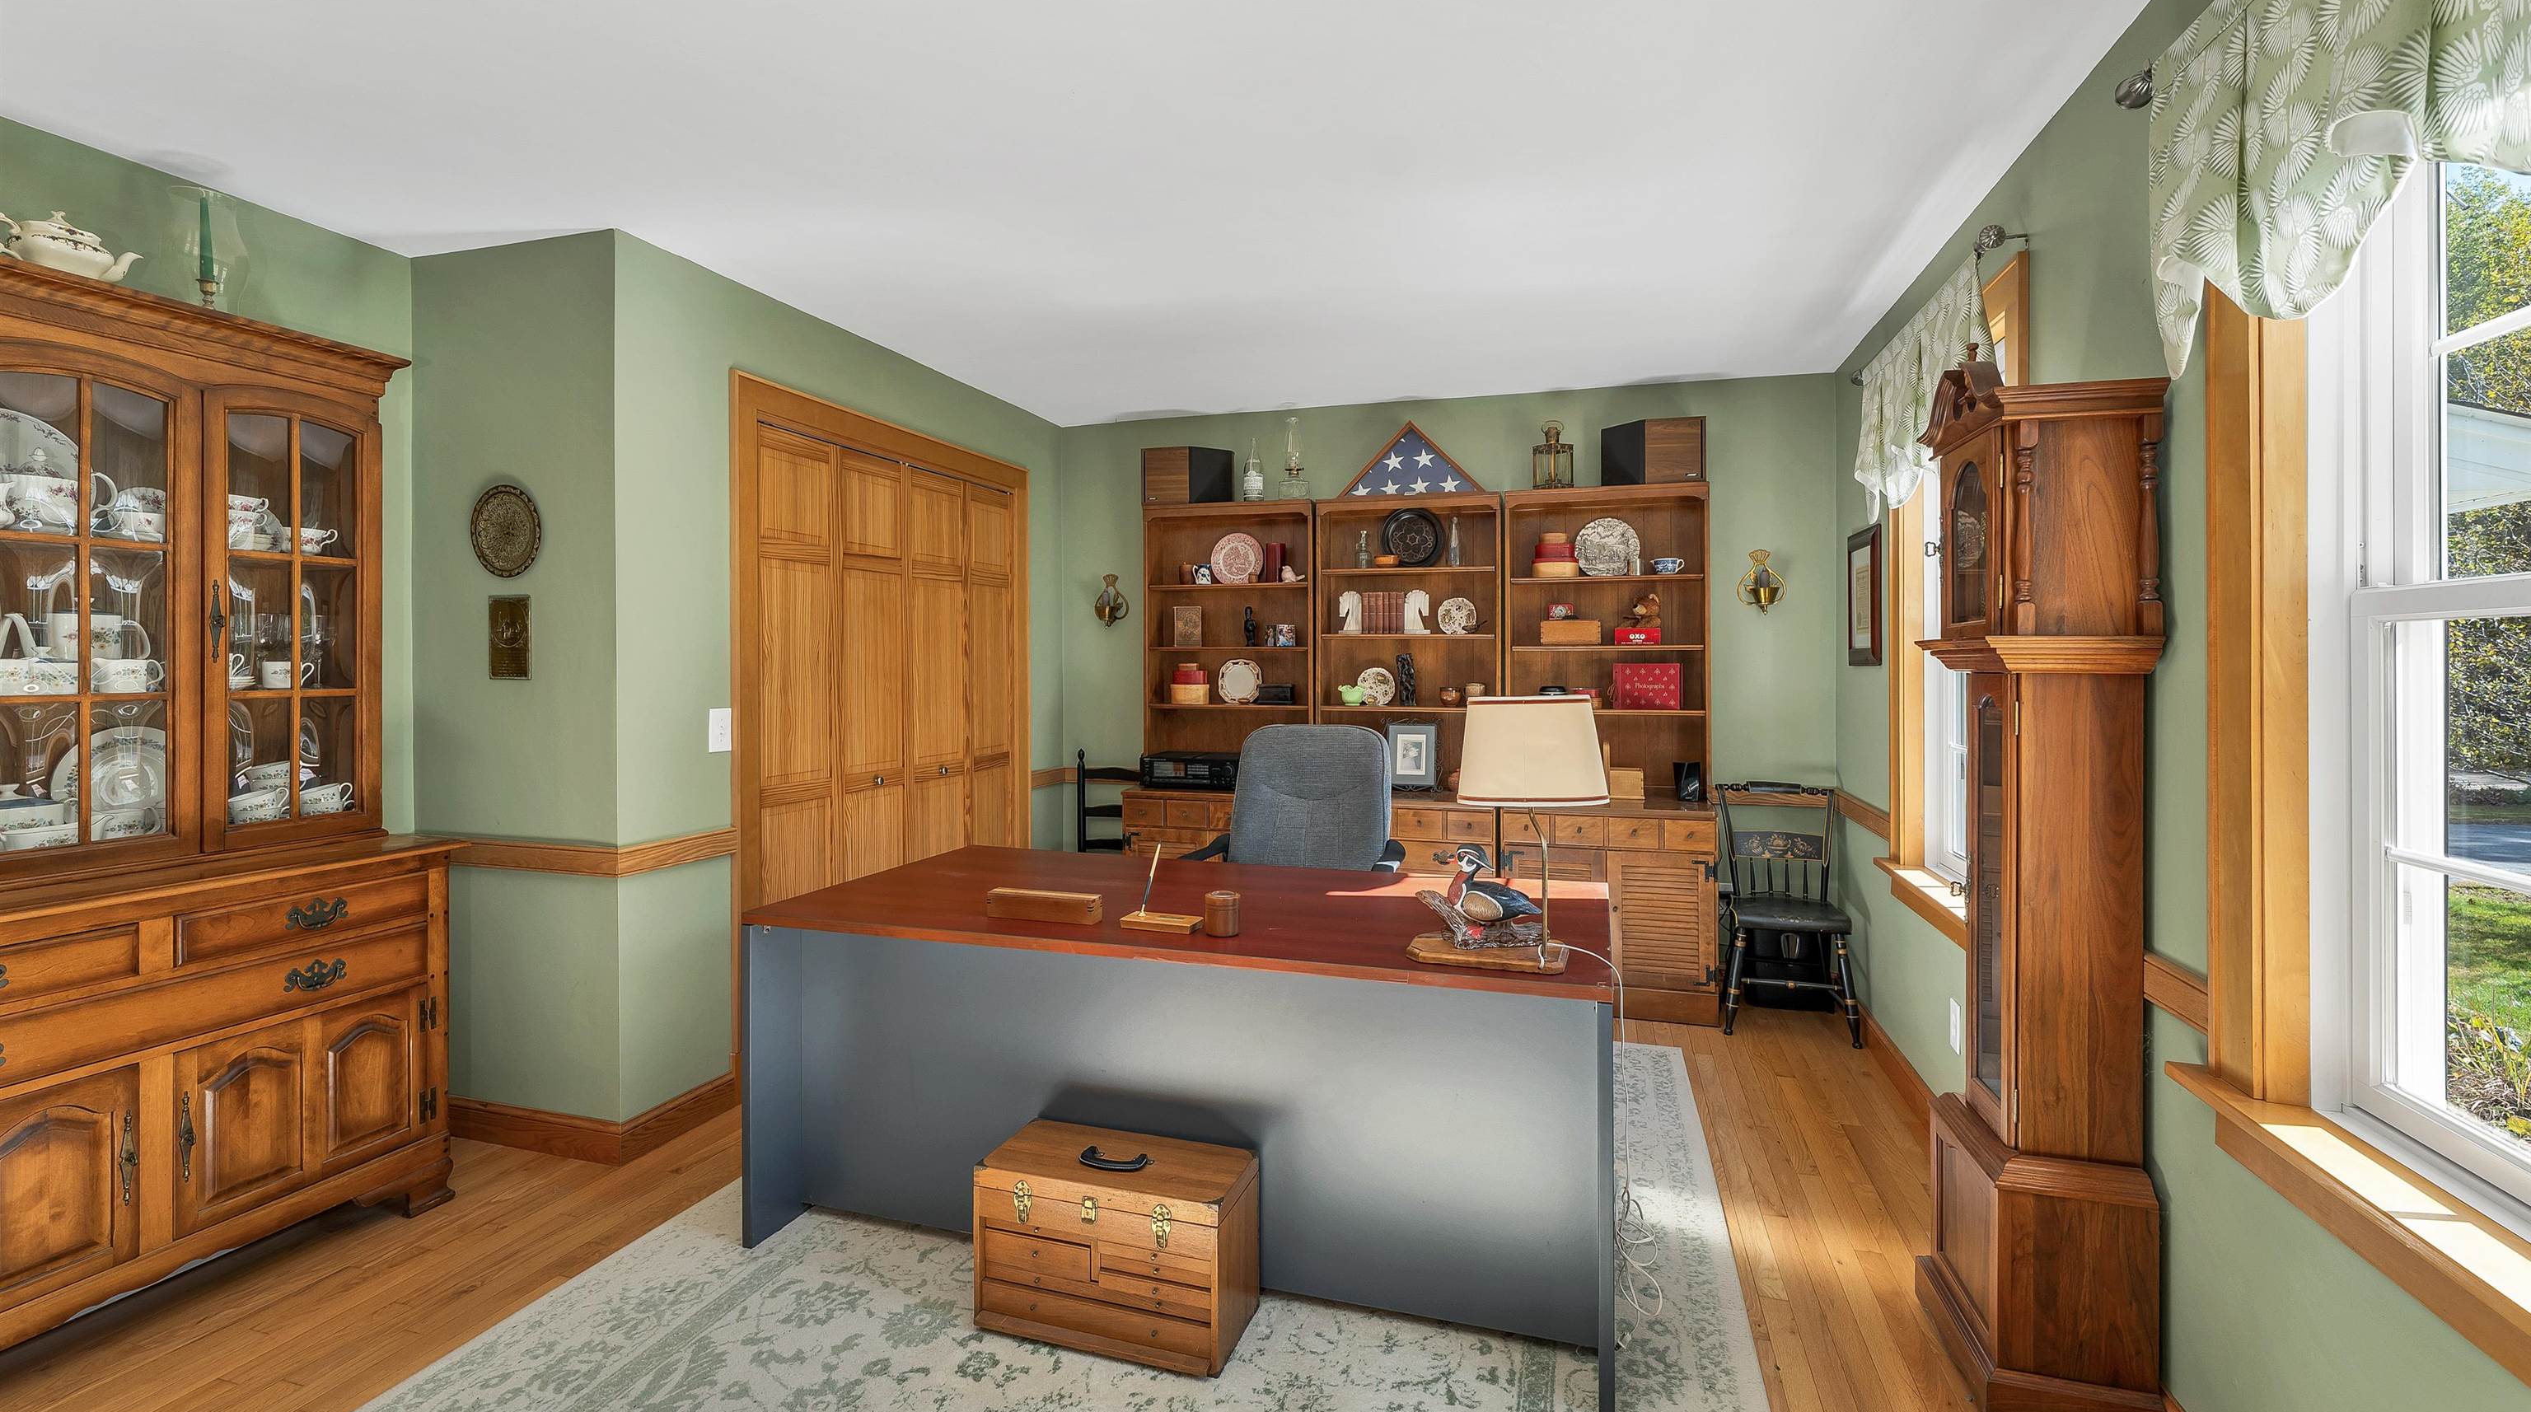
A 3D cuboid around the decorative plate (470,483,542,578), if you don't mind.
[{"bbox_3d":[-2.073,-0.474,2.682,0.265,0.260,0.025,0,1,15],"label":"decorative plate"}]

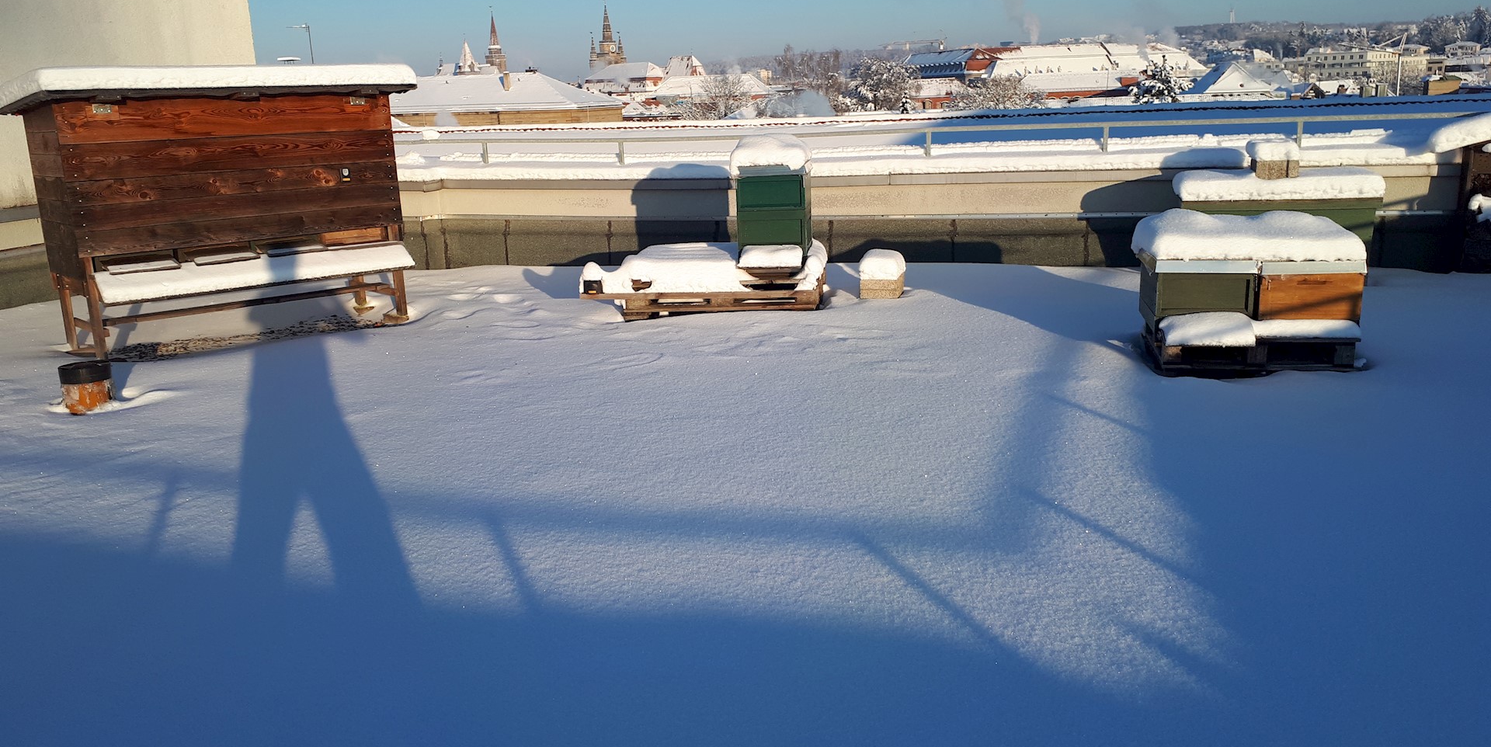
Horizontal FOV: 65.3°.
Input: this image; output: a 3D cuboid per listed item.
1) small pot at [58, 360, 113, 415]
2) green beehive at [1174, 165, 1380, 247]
[{"bbox_3d":[-3.024,0.063,5.313,0.205,0.210,0.205,-10,15,-29],"label":"small pot"},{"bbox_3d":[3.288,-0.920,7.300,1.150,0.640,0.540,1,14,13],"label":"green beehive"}]

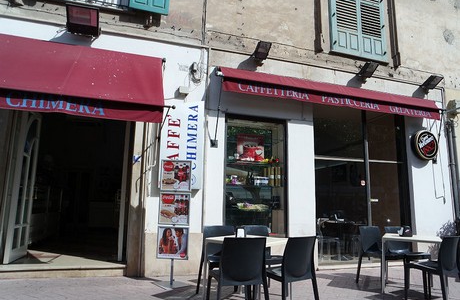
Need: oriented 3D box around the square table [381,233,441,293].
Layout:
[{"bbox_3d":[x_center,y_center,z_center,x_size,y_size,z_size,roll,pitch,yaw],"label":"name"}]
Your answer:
[{"bbox_3d":[2.544,1.580,4.244,0.700,0.730,0.700,-4,-10,31],"label":"square table"}]

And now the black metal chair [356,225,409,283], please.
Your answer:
[{"bbox_3d":[2.248,1.565,4.479,0.470,0.820,0.520,4,-9,-23],"label":"black metal chair"}]

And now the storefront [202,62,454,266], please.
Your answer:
[{"bbox_3d":[2.214,0.418,5.726,5.450,3.420,0.600,3,-9,-18],"label":"storefront"}]

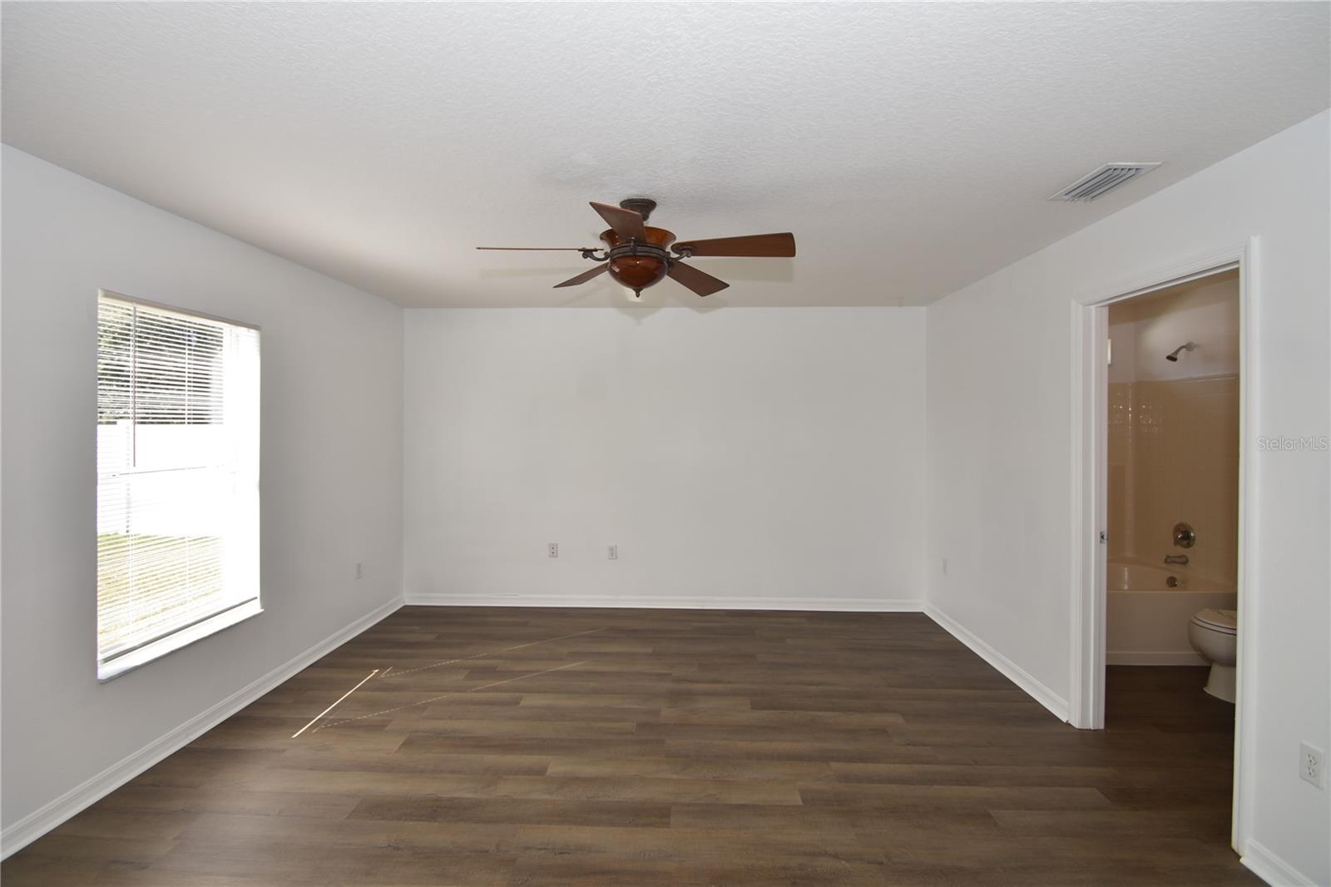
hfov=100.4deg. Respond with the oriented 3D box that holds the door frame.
[{"bbox_3d":[2.059,0.354,2.304,0.142,2.125,0.905,0,2,2],"label":"door frame"}]

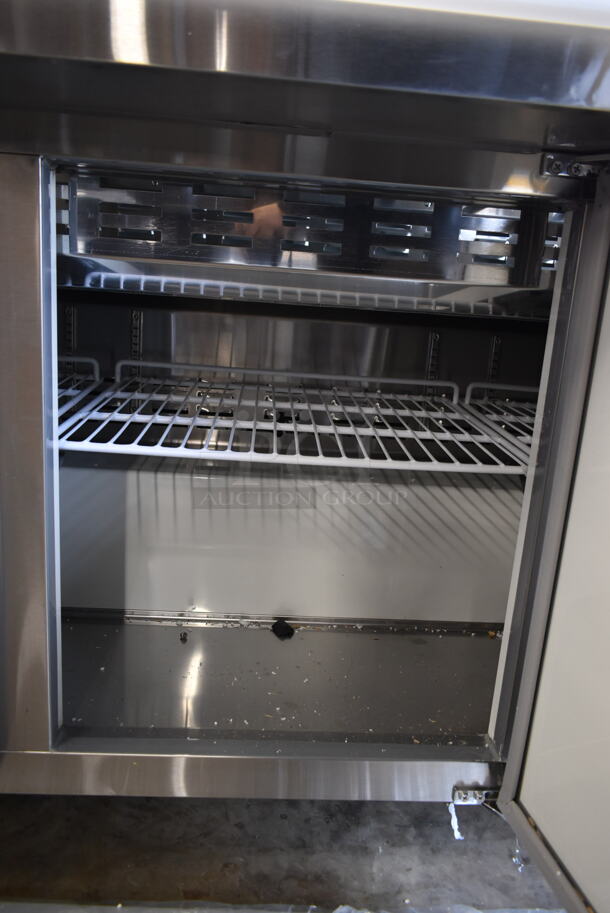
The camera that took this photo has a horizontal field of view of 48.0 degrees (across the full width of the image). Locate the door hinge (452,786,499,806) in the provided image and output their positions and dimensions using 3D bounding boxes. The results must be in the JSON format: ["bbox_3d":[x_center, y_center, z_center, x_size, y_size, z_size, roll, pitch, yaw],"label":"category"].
[{"bbox_3d":[0.199,0.396,0.796,0.053,0.020,0.016,3,13,-4],"label":"door hinge"}]

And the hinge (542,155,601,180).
[{"bbox_3d":[0.249,-0.271,0.641,0.055,0.020,0.016,3,13,-4],"label":"hinge"}]

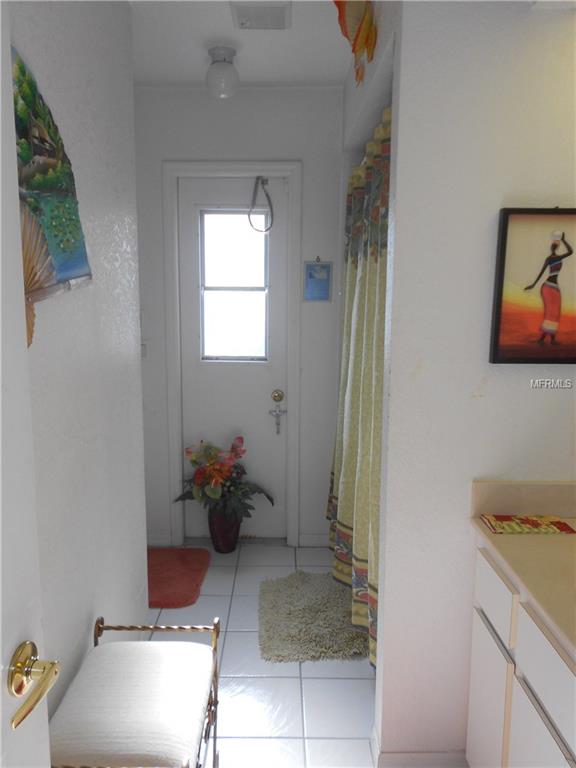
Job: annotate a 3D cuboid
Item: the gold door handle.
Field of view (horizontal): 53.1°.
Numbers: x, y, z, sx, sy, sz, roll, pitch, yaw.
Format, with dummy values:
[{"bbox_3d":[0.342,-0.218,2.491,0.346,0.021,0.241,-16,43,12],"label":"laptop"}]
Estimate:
[{"bbox_3d":[-0.313,0.371,0.699,0.058,0.067,0.149,0,7,0],"label":"gold door handle"}]

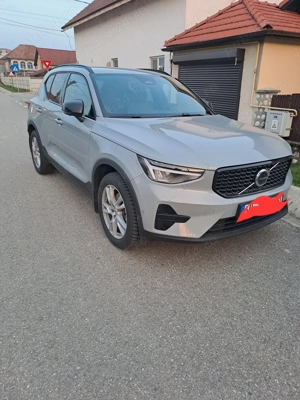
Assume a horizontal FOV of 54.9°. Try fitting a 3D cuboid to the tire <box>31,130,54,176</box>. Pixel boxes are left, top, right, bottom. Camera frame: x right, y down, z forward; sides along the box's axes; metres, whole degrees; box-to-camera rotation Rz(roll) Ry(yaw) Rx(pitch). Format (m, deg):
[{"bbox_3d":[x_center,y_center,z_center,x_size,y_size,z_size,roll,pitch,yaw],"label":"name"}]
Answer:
[{"bbox_3d":[-1.754,-0.778,4.746,0.240,0.710,0.710,-13,26,-31],"label":"tire"}]

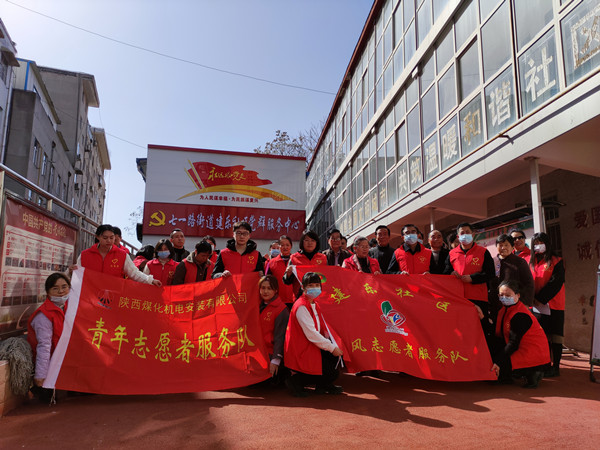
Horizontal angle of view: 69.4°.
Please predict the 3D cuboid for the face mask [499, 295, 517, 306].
[{"bbox_3d":[2.016,0.737,4.200,0.150,0.110,0.095,-7,3,37],"label":"face mask"}]

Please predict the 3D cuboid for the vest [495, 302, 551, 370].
[{"bbox_3d":[2.234,1.114,4.350,0.310,0.580,0.410,-17,1,-29],"label":"vest"}]

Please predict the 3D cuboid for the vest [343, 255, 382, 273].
[{"bbox_3d":[0.674,0.619,4.750,0.460,0.600,0.280,1,-9,-3],"label":"vest"}]

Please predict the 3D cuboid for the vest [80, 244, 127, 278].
[{"bbox_3d":[-1.972,0.504,4.320,0.460,0.630,0.280,3,-5,-19],"label":"vest"}]

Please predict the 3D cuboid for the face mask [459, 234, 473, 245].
[{"bbox_3d":[1.833,0.166,4.800,0.150,0.115,0.090,-3,-9,21],"label":"face mask"}]

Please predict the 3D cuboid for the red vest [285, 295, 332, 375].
[{"bbox_3d":[0.068,0.998,3.950,0.290,0.660,0.420,-3,-11,41],"label":"red vest"}]

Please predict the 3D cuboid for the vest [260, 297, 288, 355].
[{"bbox_3d":[-0.292,0.991,4.150,0.450,0.620,0.290,-4,-10,27],"label":"vest"}]

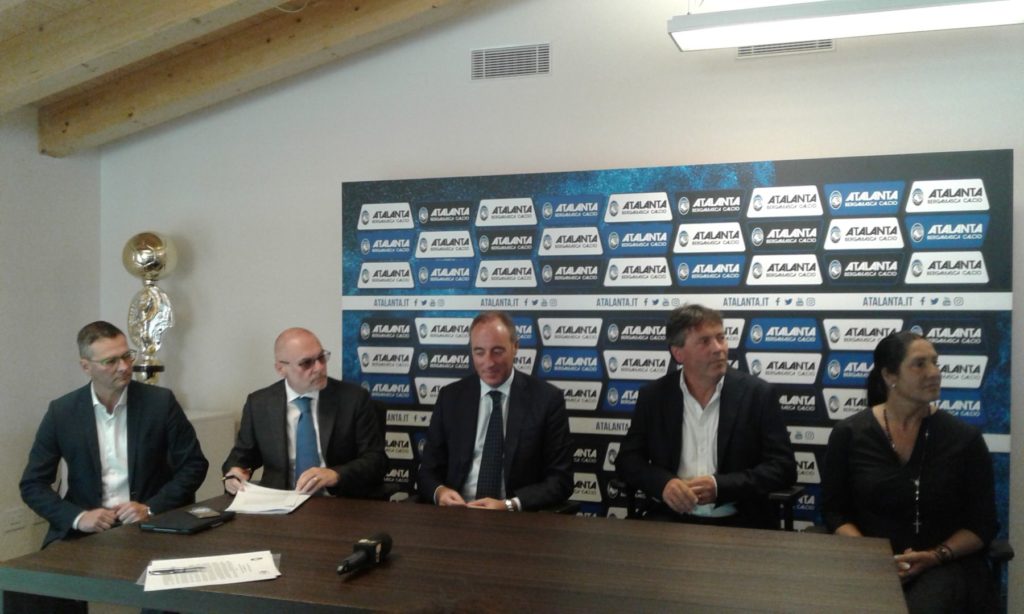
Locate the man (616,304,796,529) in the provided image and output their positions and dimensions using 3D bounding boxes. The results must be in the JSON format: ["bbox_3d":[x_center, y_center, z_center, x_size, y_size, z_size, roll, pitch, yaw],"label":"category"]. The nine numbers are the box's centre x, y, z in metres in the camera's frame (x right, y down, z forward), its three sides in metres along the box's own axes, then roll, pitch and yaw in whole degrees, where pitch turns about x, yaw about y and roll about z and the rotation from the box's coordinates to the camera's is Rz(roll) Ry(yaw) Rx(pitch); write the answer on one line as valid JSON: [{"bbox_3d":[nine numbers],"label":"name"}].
[{"bbox_3d":[0.617,0.682,2.739,0.570,1.375,0.800,0,0,13],"label":"man"}]

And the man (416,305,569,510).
[{"bbox_3d":[-0.096,0.694,2.791,0.530,1.354,0.780,0,0,16],"label":"man"}]

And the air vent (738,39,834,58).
[{"bbox_3d":[1.183,-1.171,3.702,0.403,0.155,0.030,0,0,18],"label":"air vent"}]

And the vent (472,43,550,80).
[{"bbox_3d":[-0.008,-1.177,4.089,0.403,0.155,0.030,0,0,18],"label":"vent"}]

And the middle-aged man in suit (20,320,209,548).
[{"bbox_3d":[-1.272,0.713,2.763,0.580,1.322,0.760,0,0,-31],"label":"middle-aged man in suit"}]

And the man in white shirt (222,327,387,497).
[{"bbox_3d":[-0.802,0.727,3.056,0.560,1.287,0.760,0,0,7],"label":"man in white shirt"}]

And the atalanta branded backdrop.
[{"bbox_3d":[0.569,0.370,3.866,2.975,1.985,0.050,0,0,18],"label":"atalanta branded backdrop"}]

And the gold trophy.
[{"bbox_3d":[-1.801,0.058,4.250,0.260,0.852,0.250,0,0,-23],"label":"gold trophy"}]

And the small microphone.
[{"bbox_3d":[-0.366,0.613,2.141,0.056,0.056,0.210,0,6,25],"label":"small microphone"}]

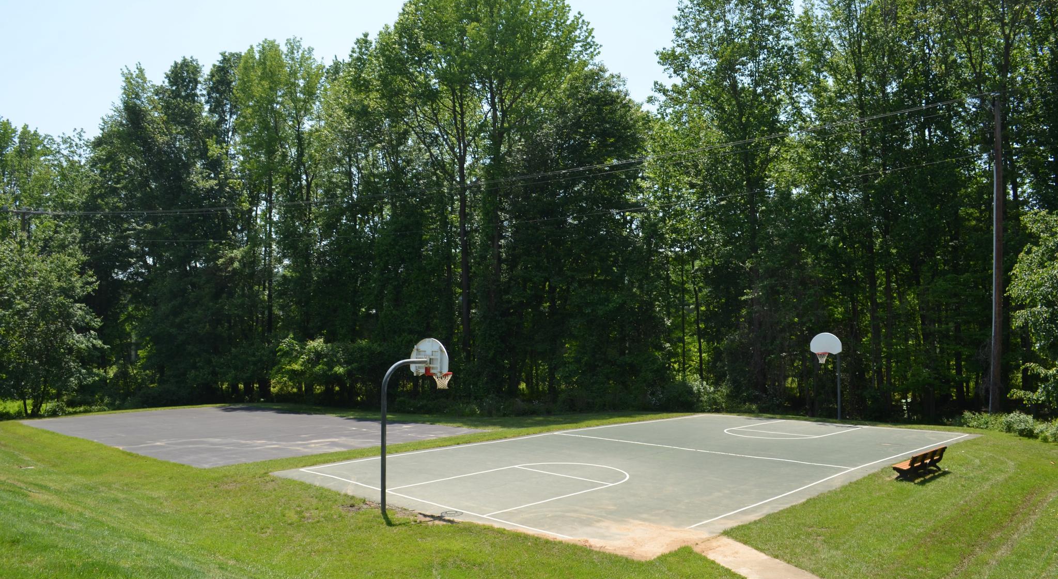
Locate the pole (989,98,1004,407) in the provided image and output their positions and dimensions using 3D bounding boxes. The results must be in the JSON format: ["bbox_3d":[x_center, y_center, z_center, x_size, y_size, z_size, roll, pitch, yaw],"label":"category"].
[{"bbox_3d":[20.751,-1.425,35.130,0.400,14.673,0.400,2,-3,0],"label":"pole"}]

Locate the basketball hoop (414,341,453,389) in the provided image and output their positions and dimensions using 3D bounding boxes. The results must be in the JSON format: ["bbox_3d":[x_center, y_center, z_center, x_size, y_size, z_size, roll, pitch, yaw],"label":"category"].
[{"bbox_3d":[-2.204,1.813,19.235,1.410,1.230,0.770,-3,-4,44],"label":"basketball hoop"}]

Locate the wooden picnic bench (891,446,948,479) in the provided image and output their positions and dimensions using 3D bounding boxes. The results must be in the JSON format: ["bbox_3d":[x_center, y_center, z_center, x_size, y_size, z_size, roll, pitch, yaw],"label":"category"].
[{"bbox_3d":[11.262,5.013,22.804,0.700,0.750,2.480,-2,-4,43],"label":"wooden picnic bench"}]

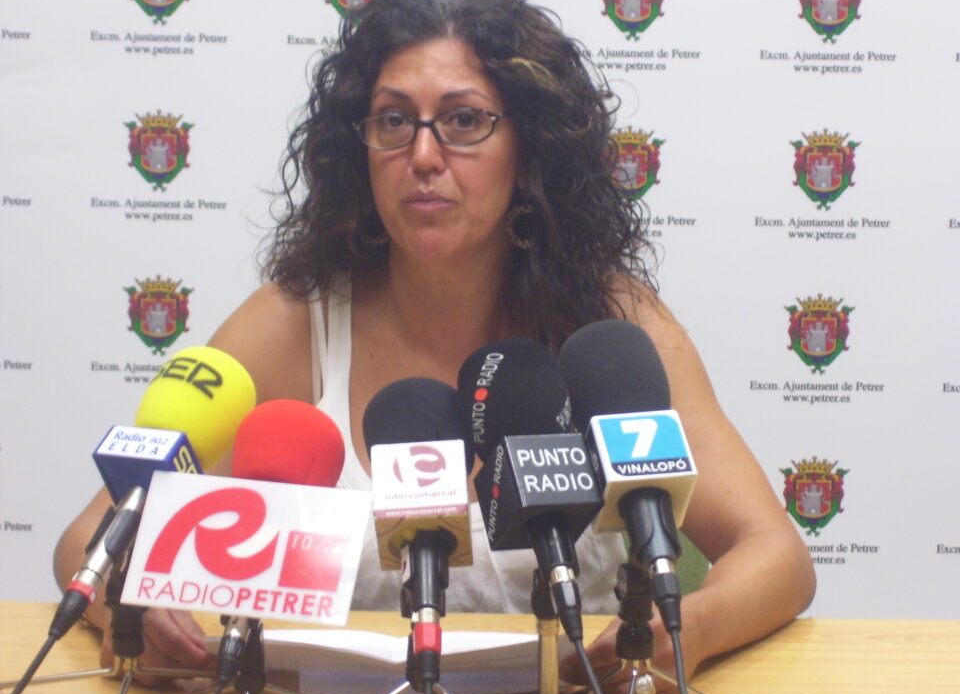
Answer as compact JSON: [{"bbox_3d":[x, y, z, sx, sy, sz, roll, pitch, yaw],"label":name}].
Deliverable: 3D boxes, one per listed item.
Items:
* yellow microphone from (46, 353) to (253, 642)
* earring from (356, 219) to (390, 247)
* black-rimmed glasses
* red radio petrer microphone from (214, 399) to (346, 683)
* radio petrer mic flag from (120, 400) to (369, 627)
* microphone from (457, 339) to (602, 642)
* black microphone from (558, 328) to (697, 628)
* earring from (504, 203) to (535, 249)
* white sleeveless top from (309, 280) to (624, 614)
[{"bbox_3d":[-0.261,0.115,2.330,0.089,0.089,0.293,11,53,28],"label":"yellow microphone"},{"bbox_3d":[-0.098,-0.113,2.860,0.037,0.042,0.007,2,8,8],"label":"earring"},{"bbox_3d":[-0.038,-0.198,2.808,0.134,0.038,0.132,-4,2,7],"label":"black-rimmed glasses"},{"bbox_3d":[-0.165,0.145,2.270,0.083,0.251,0.083,6,-34,11],"label":"red radio petrer microphone"},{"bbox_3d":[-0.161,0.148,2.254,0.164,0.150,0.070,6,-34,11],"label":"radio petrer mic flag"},{"bbox_3d":[0.041,0.113,2.350,0.089,0.260,0.089,-2,-29,-26],"label":"microphone"},{"bbox_3d":[0.121,0.103,2.350,0.086,0.281,0.086,-4,-35,-15],"label":"black microphone"},{"bbox_3d":[0.044,-0.111,2.845,0.039,0.042,0.007,2,8,8],"label":"earring"},{"bbox_3d":[-0.012,0.170,2.920,0.335,0.470,0.250,2,12,3],"label":"white sleeveless top"}]

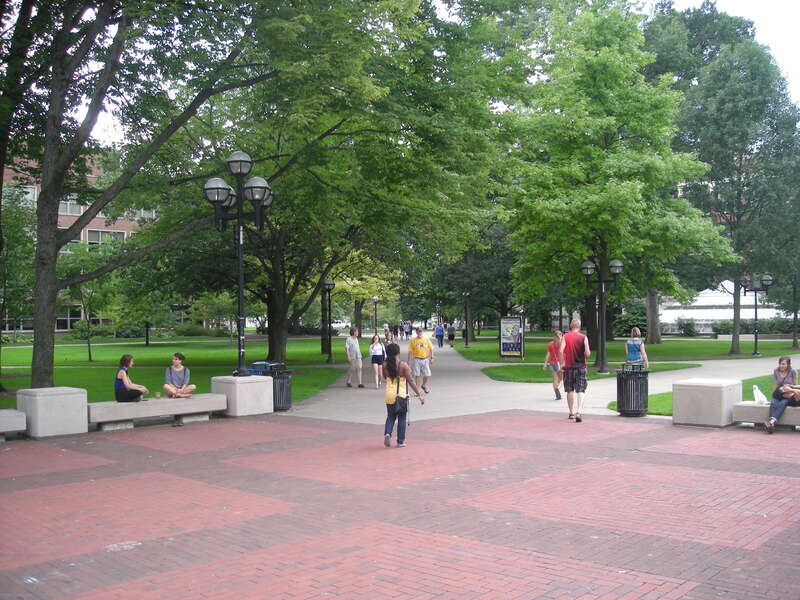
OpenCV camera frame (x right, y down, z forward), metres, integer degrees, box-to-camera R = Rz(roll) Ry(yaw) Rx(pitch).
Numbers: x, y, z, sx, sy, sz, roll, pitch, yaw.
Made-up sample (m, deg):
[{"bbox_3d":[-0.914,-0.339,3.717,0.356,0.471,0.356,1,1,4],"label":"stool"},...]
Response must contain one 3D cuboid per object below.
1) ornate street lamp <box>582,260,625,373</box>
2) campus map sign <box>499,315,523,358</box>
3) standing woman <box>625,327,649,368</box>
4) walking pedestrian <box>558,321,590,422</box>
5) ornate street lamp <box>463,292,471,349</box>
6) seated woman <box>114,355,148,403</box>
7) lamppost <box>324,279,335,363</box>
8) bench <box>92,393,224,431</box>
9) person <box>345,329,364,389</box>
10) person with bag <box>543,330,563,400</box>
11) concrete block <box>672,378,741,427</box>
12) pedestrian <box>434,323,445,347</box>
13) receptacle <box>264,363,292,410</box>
[{"bbox_3d":[7.094,0.575,28.200,1.600,3.980,0.550,-2,-2,34],"label":"ornate street lamp"},{"bbox_3d":[5.652,1.977,41.000,1.150,2.180,0.280,-1,-2,21],"label":"campus map sign"},{"bbox_3d":[5.625,1.472,19.200,0.560,1.670,0.450,-1,-1,6],"label":"standing woman"},{"bbox_3d":[3.160,1.282,14.650,0.580,1.840,0.480,-1,-1,-2],"label":"walking pedestrian"},{"bbox_3d":[4.576,1.372,55.500,0.520,3.850,0.520,-1,-1,0],"label":"ornate street lamp"},{"bbox_3d":[-5.089,1.490,15.350,0.650,0.880,0.580,0,-2,-28],"label":"seated woman"},{"bbox_3d":[-3.233,1.003,37.200,0.520,3.870,0.520,-1,-1,0],"label":"lamppost"},{"bbox_3d":[-4.660,2.130,15.450,0.530,0.480,2.950,-2,-2,41],"label":"bench"},{"bbox_3d":[-1.322,1.700,23.500,0.500,1.730,0.550,1,-2,-43],"label":"person"},{"bbox_3d":[3.707,1.547,19.100,0.550,1.630,0.500,-1,-2,9],"label":"person with bag"},{"bbox_3d":[5.770,1.930,15.100,0.920,0.710,0.920,-2,-2,44],"label":"concrete block"},{"bbox_3d":[2.720,2.414,55.000,0.600,1.700,0.450,-1,-2,0],"label":"pedestrian"},{"bbox_3d":[-2.644,1.904,17.600,0.620,1.030,0.620,-1,-2,0],"label":"receptacle"}]

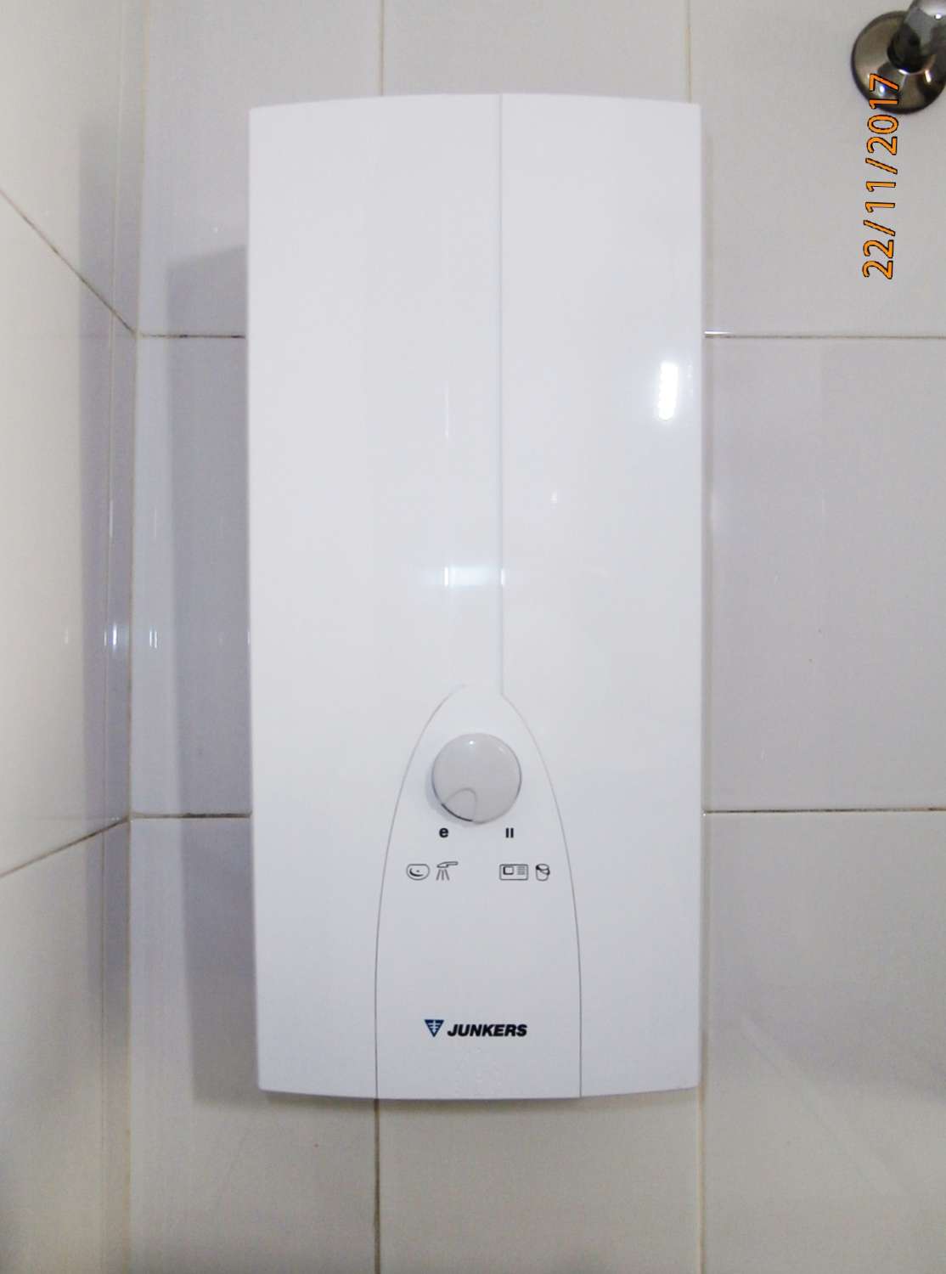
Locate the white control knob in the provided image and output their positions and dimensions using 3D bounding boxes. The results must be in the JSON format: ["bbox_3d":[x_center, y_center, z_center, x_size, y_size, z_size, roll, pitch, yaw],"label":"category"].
[{"bbox_3d":[0.002,0.066,0.410,0.042,0.042,0.013,0,-2,-1],"label":"white control knob"}]

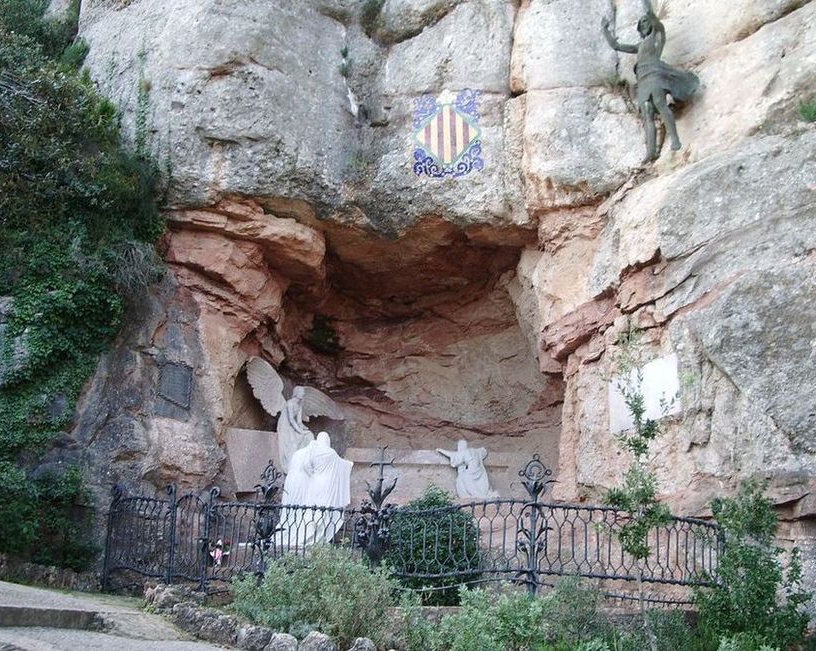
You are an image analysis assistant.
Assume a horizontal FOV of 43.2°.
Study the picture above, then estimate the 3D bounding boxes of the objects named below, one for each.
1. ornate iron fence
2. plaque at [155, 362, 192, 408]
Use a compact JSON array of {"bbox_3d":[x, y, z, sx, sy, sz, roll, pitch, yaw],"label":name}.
[{"bbox_3d":[0.250,2.741,13.900,8.400,1.900,1.800,3,-13,-6],"label":"ornate iron fence"},{"bbox_3d":[-3.311,0.837,14.600,0.570,0.680,0.060,9,-15,-30],"label":"plaque"}]

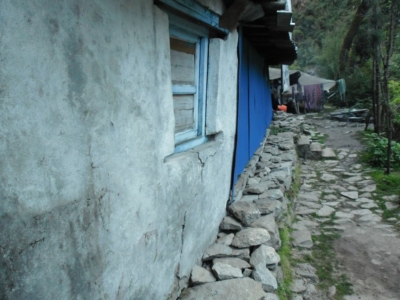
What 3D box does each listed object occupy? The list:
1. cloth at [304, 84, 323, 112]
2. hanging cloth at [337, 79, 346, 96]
[{"bbox_3d":[4.547,-2.103,12.500,0.690,1.040,0.120,4,13,19],"label":"cloth"},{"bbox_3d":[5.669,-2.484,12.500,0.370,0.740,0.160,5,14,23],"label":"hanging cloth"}]

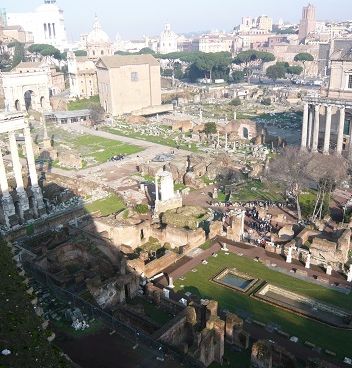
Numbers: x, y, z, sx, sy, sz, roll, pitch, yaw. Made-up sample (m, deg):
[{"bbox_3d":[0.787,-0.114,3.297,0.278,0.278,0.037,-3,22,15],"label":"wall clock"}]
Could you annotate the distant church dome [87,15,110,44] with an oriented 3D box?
[{"bbox_3d":[-50.475,-101.288,260.239,15.300,18.994,15.300,-5,19,-9],"label":"distant church dome"}]

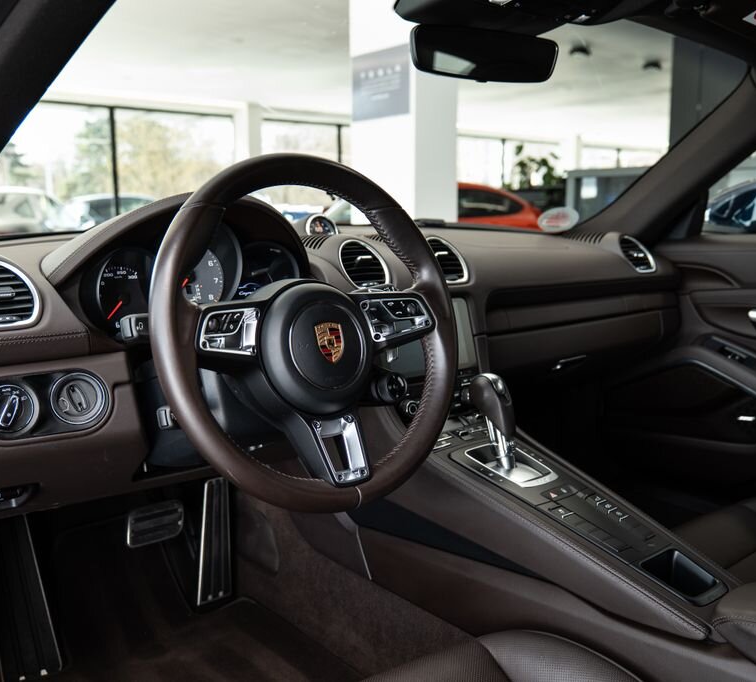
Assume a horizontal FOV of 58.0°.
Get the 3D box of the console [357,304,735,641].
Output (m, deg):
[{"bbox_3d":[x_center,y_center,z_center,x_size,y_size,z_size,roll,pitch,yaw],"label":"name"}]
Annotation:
[{"bbox_3d":[0.221,0.124,0.929,0.240,0.310,0.550,-6,9,-40],"label":"console"}]

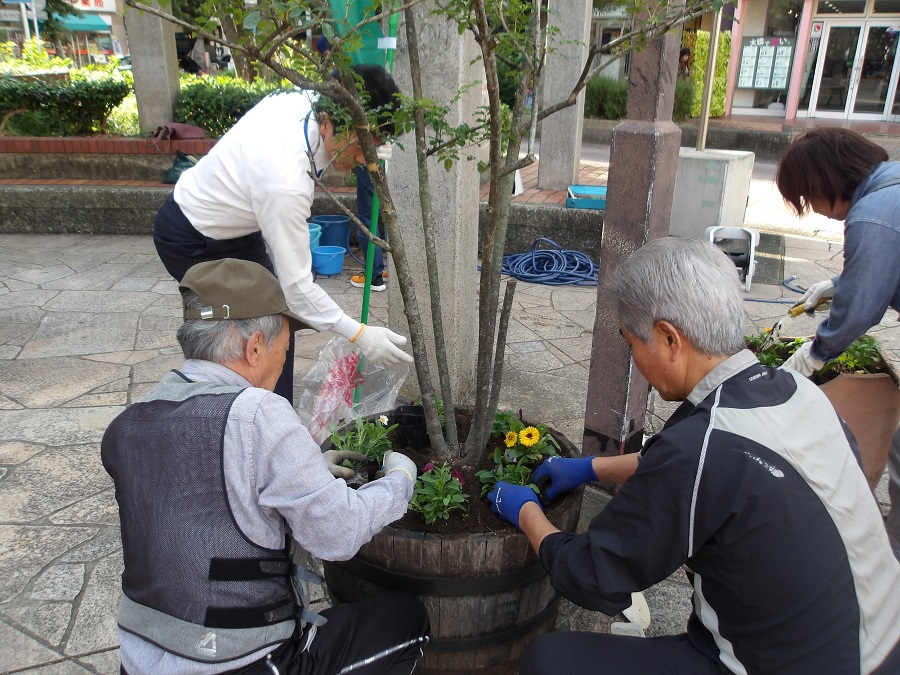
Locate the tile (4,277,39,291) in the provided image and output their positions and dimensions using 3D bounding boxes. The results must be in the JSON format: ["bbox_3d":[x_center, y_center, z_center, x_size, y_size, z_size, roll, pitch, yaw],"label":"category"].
[{"bbox_3d":[-2.976,-0.359,4.874,0.178,0.035,0.479,-15,25,-38],"label":"tile"}]

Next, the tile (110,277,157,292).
[{"bbox_3d":[-2.187,-0.355,4.911,0.256,0.035,0.384,-1,20,-7],"label":"tile"}]

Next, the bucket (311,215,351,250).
[{"bbox_3d":[-1.002,-0.846,5.870,0.325,0.300,0.325,1,20,0],"label":"bucket"}]

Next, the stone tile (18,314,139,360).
[{"bbox_3d":[-2.021,-0.022,3.917,0.533,0.040,0.817,-6,21,-18],"label":"stone tile"}]

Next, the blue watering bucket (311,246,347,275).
[{"bbox_3d":[-0.895,-0.570,5.186,0.257,0.182,0.257,1,19,0],"label":"blue watering bucket"}]

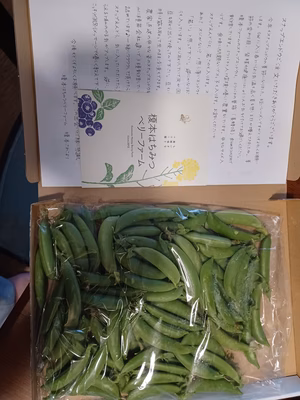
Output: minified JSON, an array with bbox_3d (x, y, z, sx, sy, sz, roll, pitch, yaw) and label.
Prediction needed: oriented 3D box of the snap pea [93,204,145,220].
[{"bbox_3d":[-0.033,0.012,0.321,0.059,0.013,0.015,-7,87,-10],"label":"snap pea"}]

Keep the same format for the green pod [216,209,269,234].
[{"bbox_3d":[0.111,0.024,0.346,0.074,0.012,0.022,16,83,-8],"label":"green pod"}]

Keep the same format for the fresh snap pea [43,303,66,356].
[{"bbox_3d":[-0.110,0.148,0.328,0.014,0.013,0.062,15,86,1],"label":"fresh snap pea"}]

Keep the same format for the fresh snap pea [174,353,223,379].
[{"bbox_3d":[0.054,0.189,0.327,0.064,0.014,0.019,39,81,-4],"label":"fresh snap pea"}]

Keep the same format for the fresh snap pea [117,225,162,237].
[{"bbox_3d":[-0.013,0.036,0.334,0.050,0.014,0.012,-3,86,0],"label":"fresh snap pea"}]

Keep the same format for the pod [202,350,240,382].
[{"bbox_3d":[0.087,0.198,0.348,0.067,0.013,0.018,37,86,3],"label":"pod"}]

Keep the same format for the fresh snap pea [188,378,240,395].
[{"bbox_3d":[0.079,0.224,0.347,0.065,0.013,0.018,0,85,0],"label":"fresh snap pea"}]

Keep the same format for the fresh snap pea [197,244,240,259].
[{"bbox_3d":[0.079,0.057,0.332,0.049,0.013,0.020,1,86,0],"label":"fresh snap pea"}]

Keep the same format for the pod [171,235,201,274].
[{"bbox_3d":[0.046,0.061,0.335,0.019,0.014,0.065,-35,91,-9],"label":"pod"}]

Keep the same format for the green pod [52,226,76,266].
[{"bbox_3d":[-0.101,0.053,0.334,0.016,0.014,0.050,-25,87,-2],"label":"green pod"}]

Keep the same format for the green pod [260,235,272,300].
[{"bbox_3d":[0.141,0.081,0.352,0.013,0.015,0.078,3,86,-8],"label":"green pod"}]

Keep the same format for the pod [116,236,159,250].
[{"bbox_3d":[-0.011,0.048,0.322,0.051,0.013,0.015,11,84,-9],"label":"pod"}]

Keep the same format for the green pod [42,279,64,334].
[{"bbox_3d":[-0.119,0.130,0.352,0.015,0.014,0.069,15,86,1],"label":"green pod"}]

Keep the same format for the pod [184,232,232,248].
[{"bbox_3d":[0.067,0.046,0.328,0.056,0.014,0.012,10,86,1],"label":"pod"}]

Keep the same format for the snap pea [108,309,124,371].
[{"bbox_3d":[-0.038,0.152,0.315,0.015,0.014,0.067,-4,86,-9],"label":"snap pea"}]

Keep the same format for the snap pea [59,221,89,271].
[{"bbox_3d":[-0.079,0.050,0.316,0.019,0.014,0.060,-23,90,-9],"label":"snap pea"}]

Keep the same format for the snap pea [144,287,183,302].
[{"bbox_3d":[0.016,0.107,0.321,0.043,0.013,0.013,-6,87,-10],"label":"snap pea"}]

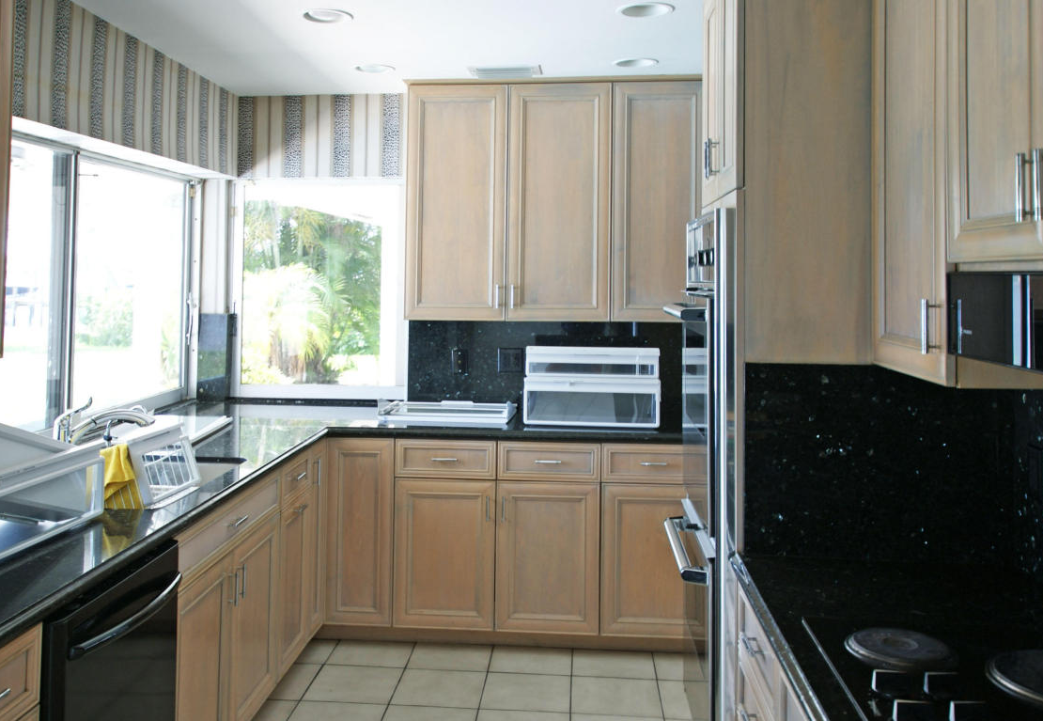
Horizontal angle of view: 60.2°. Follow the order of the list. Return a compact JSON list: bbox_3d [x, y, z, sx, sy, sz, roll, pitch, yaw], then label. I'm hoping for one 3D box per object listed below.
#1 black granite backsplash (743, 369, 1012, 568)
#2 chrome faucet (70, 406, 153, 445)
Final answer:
[{"bbox_3d":[0.768,0.220,1.928,0.563,0.423,0.025,1,6,4],"label":"black granite backsplash"},{"bbox_3d":[-1.240,0.230,2.676,0.305,0.220,0.090,1,6,4],"label":"chrome faucet"}]

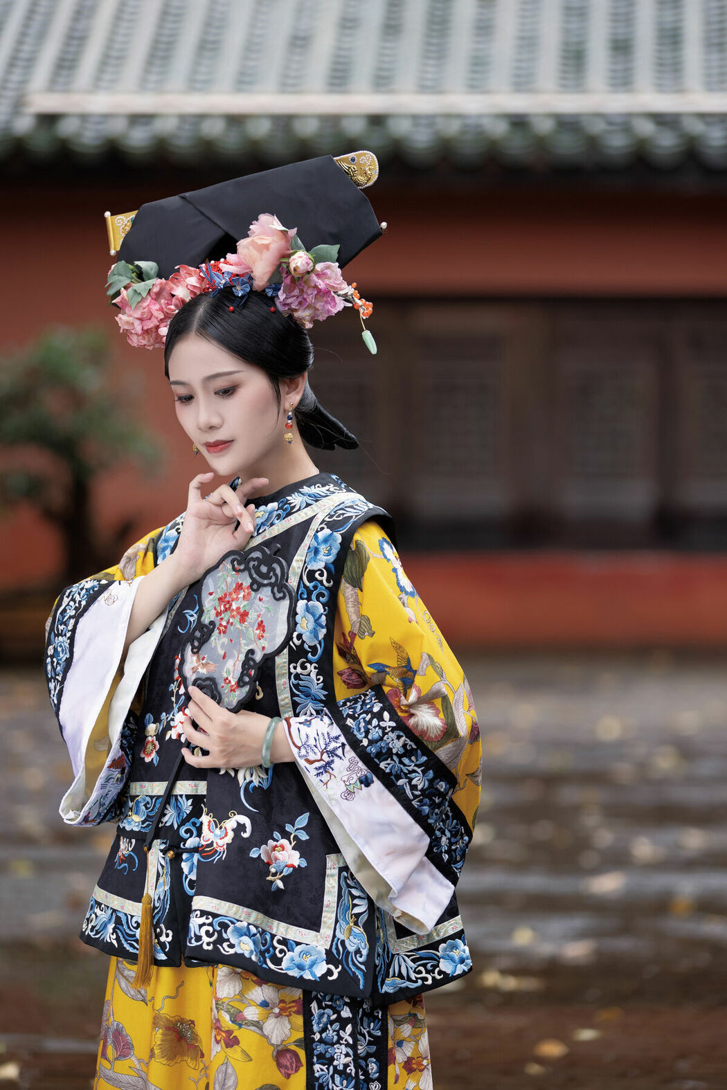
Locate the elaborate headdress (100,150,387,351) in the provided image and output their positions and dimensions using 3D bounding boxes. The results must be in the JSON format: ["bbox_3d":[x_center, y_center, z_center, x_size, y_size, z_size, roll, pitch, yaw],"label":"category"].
[{"bbox_3d":[-0.142,-0.346,4.420,0.385,0.215,0.155,-8,7,36],"label":"elaborate headdress"}]

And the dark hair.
[{"bbox_3d":[-0.124,-0.199,4.429,0.166,0.220,0.250,-8,7,36],"label":"dark hair"}]

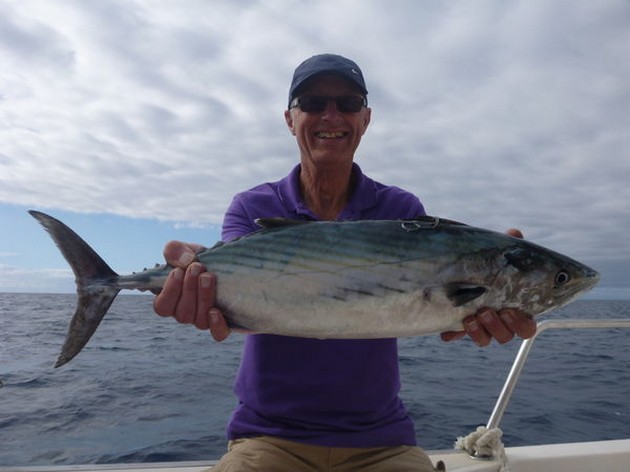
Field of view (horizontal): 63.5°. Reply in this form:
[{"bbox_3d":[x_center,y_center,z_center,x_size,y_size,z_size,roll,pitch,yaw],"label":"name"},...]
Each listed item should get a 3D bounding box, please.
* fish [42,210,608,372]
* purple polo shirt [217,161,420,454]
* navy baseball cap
[{"bbox_3d":[0.000,0.066,0.625,0.685,0.190,0.110,1,-7,-2],"label":"fish"},{"bbox_3d":[0.018,0.143,1.090,0.445,0.610,0.330,1,-7,-1],"label":"purple polo shirt"},{"bbox_3d":[0.031,-0.347,1.120,0.178,0.130,0.265,1,-7,-5],"label":"navy baseball cap"}]

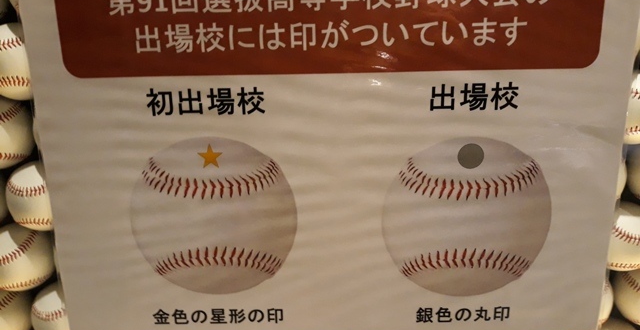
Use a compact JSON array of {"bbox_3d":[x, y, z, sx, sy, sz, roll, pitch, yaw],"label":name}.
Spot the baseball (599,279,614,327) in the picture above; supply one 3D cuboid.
[{"bbox_3d":[0.277,0.142,0.542,0.073,0.073,0.073,-2,16,1],"label":"baseball"}]

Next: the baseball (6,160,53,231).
[{"bbox_3d":[-0.282,0.031,0.515,0.073,0.073,0.073,-2,16,1],"label":"baseball"}]

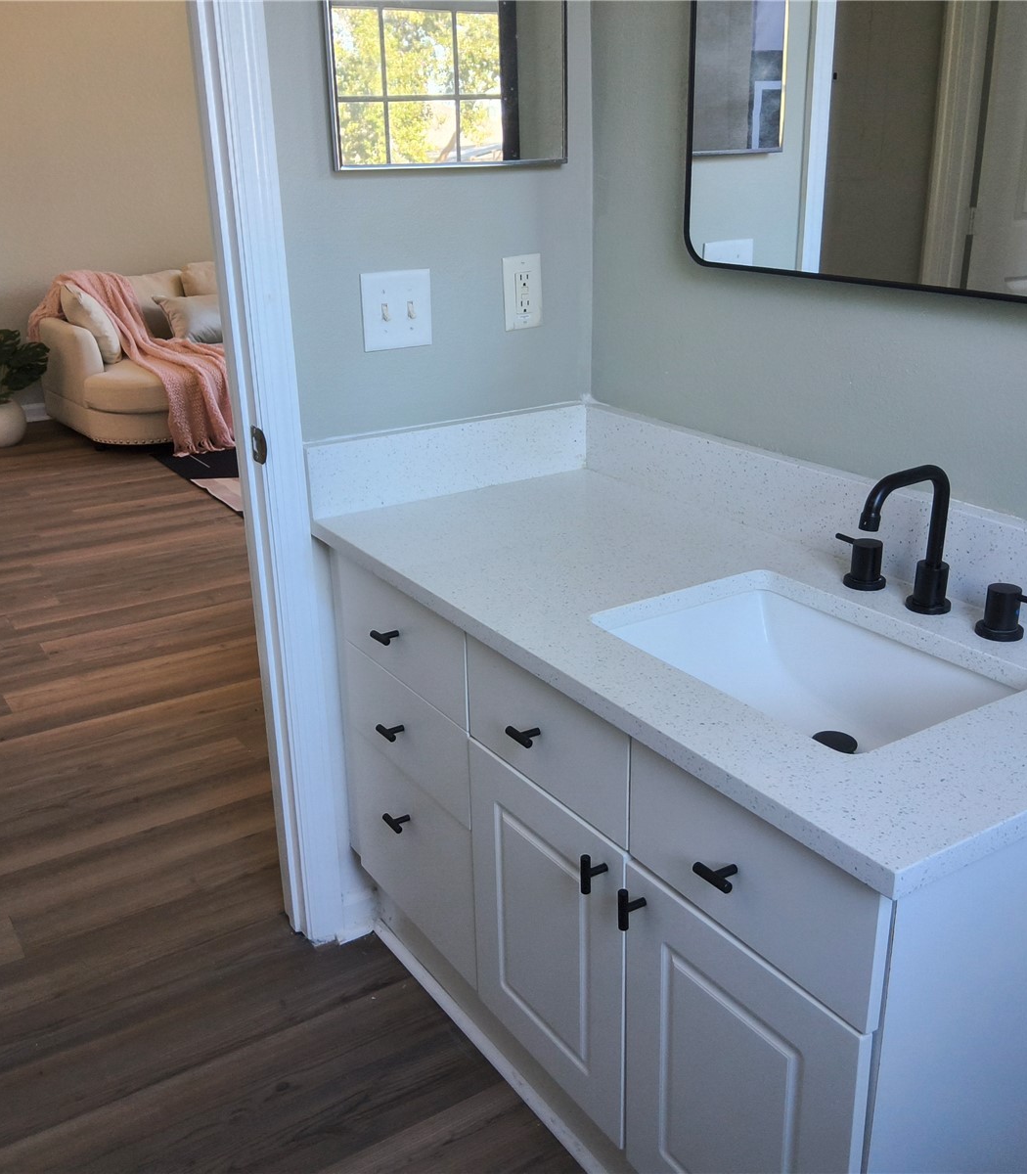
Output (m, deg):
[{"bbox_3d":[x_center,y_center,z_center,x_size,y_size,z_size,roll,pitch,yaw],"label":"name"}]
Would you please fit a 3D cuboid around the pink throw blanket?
[{"bbox_3d":[-2.005,-1.245,6.055,0.924,0.813,1.225,-14,24,-29],"label":"pink throw blanket"}]

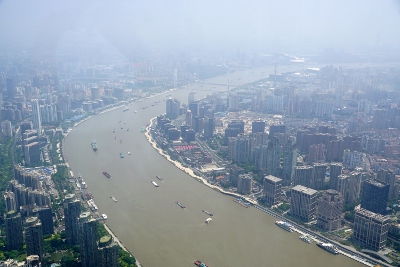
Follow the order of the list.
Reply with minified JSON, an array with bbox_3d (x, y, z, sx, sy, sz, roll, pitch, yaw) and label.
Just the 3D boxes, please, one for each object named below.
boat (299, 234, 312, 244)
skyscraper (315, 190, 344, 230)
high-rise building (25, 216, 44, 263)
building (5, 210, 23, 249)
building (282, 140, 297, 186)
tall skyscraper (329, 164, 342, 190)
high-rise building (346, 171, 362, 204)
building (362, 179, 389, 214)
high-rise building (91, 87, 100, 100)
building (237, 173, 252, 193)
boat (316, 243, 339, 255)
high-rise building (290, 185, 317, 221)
[{"bbox_3d":[261.410,263.890,1074.100,9.500,8.500,38.000,-11,19,-36],"label":"boat"},{"bbox_3d":[344.260,201.080,1138.620,46.000,97.000,43.000,-12,20,-38],"label":"skyscraper"},{"bbox_3d":[-372.200,241.800,977.800,32.200,107.600,28.000,-6,17,-23],"label":"high-rise building"},{"bbox_3d":[-439.610,231.620,1023.840,26.150,85.470,22.220,-8,18,-29],"label":"building"},{"bbox_3d":[297.010,95.590,1427.360,28.050,147.320,23.840,13,20,38],"label":"building"},{"bbox_3d":[437.290,139.540,1391.820,30.820,83.660,23.110,5,16,16],"label":"tall skyscraper"},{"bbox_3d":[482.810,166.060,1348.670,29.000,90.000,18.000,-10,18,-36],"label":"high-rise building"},{"bbox_3d":[518.870,186.420,1287.650,42.000,82.000,58.000,-10,18,-36],"label":"building"},{"bbox_3d":[-732.830,-281.000,3036.240,44.000,84.000,28.000,0,15,0],"label":"high-rise building"},{"bbox_3d":[140.850,161.420,1364.650,35.880,50.800,34.080,9,18,29],"label":"building"},{"bbox_3d":[312.400,278.100,1061.100,57.000,12.000,13.000,14,20,39],"label":"boat"},{"bbox_3d":[296.600,197.500,1232.000,36.900,76.800,60.900,-13,20,-41],"label":"high-rise building"}]

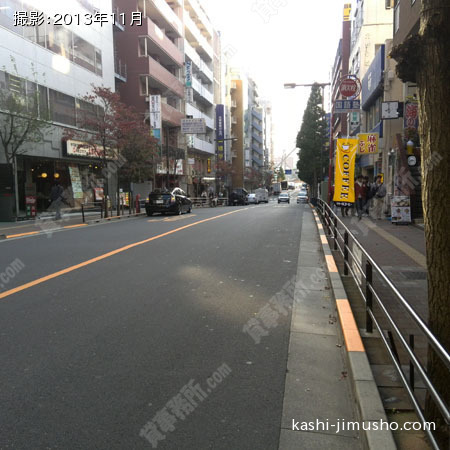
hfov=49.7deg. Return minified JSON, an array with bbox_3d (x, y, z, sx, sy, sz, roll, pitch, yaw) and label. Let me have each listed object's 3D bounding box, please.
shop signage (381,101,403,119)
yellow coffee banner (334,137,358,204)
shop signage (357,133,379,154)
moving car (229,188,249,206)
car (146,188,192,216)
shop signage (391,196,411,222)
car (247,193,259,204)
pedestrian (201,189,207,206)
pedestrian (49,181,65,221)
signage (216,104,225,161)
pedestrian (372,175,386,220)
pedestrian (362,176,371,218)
[{"bbox_3d":[5.982,-4.089,17.300,0.760,0.620,0.180,1,5,13],"label":"shop signage"},{"bbox_3d":[3.184,-1.372,12.800,0.600,1.780,0.050,4,5,11],"label":"yellow coffee banner"},{"bbox_3d":[6.546,-3.719,22.200,0.980,0.940,0.180,1,5,12],"label":"shop signage"},{"bbox_3d":[1.574,-3.070,53.400,1.700,1.830,4.600,0,5,9],"label":"moving car"},{"bbox_3d":[-3.052,-1.365,27.420,1.745,1.490,4.450,0,5,9],"label":"car"},{"bbox_3d":[5.648,-0.460,15.600,0.640,0.900,0.450,0,5,9],"label":"shop signage"},{"bbox_3d":[3.509,-3.469,65.000,1.700,1.460,4.500,0,5,9],"label":"car"},{"bbox_3d":[-1.976,-2.539,44.800,0.500,1.660,0.350,0,5,9],"label":"pedestrian"},{"bbox_3d":[-7.547,-1.065,21.800,0.520,1.640,0.500,0,5,9],"label":"pedestrian"},{"bbox_3d":[-0.545,-11.697,61.500,1.000,7.100,0.300,0,5,9],"label":"signage"},{"bbox_3d":[5.691,-1.014,17.900,0.550,1.650,0.420,0,5,14],"label":"pedestrian"},{"bbox_3d":[5.894,-1.180,20.100,0.500,1.650,0.420,0,5,9],"label":"pedestrian"}]

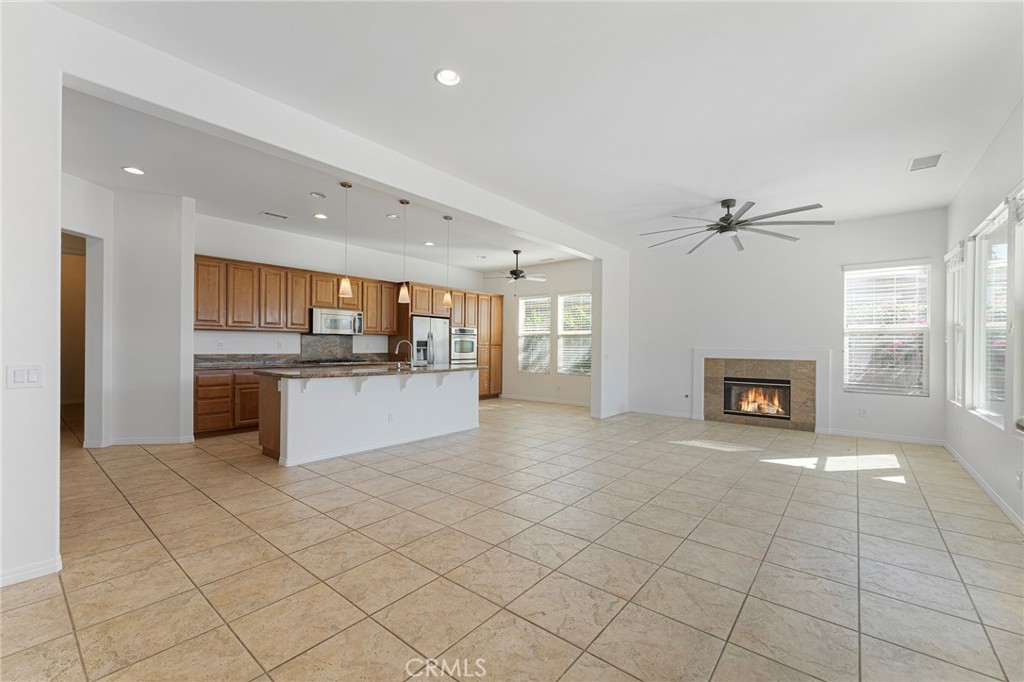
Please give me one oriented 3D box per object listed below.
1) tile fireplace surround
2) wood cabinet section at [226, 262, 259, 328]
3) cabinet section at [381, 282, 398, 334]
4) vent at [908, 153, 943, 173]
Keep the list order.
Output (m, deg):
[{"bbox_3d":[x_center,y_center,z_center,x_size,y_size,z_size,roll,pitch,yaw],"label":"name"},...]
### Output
[{"bbox_3d":[3.862,0.810,6.295,1.506,1.056,0.100,0,-1,36],"label":"tile fireplace surround"},{"bbox_3d":[-3.619,-0.576,5.273,0.330,0.874,0.363,0,-1,40],"label":"wood cabinet section"},{"bbox_3d":[-2.208,-0.552,6.905,0.330,0.863,0.316,0,-1,40],"label":"cabinet section"},{"bbox_3d":[4.026,-1.740,3.876,0.230,0.025,0.390,0,-1,41],"label":"vent"}]

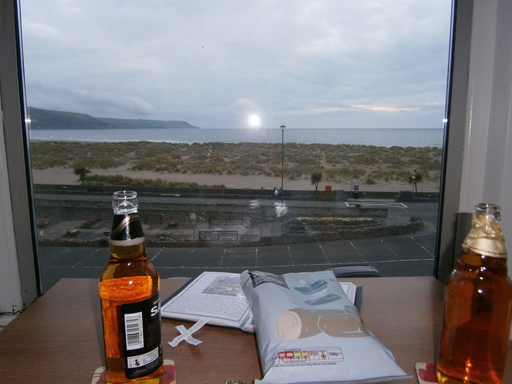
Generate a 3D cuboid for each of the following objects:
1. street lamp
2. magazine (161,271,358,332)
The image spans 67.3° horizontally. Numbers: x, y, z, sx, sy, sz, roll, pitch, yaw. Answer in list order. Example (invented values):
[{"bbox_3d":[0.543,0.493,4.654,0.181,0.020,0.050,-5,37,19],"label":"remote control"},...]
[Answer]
[{"bbox_3d":[3.190,-3.280,45.550,0.680,9.200,0.680,0,9,0],"label":"street lamp"},{"bbox_3d":[0.023,0.192,0.693,0.318,0.017,0.204,2,10,14],"label":"magazine"}]

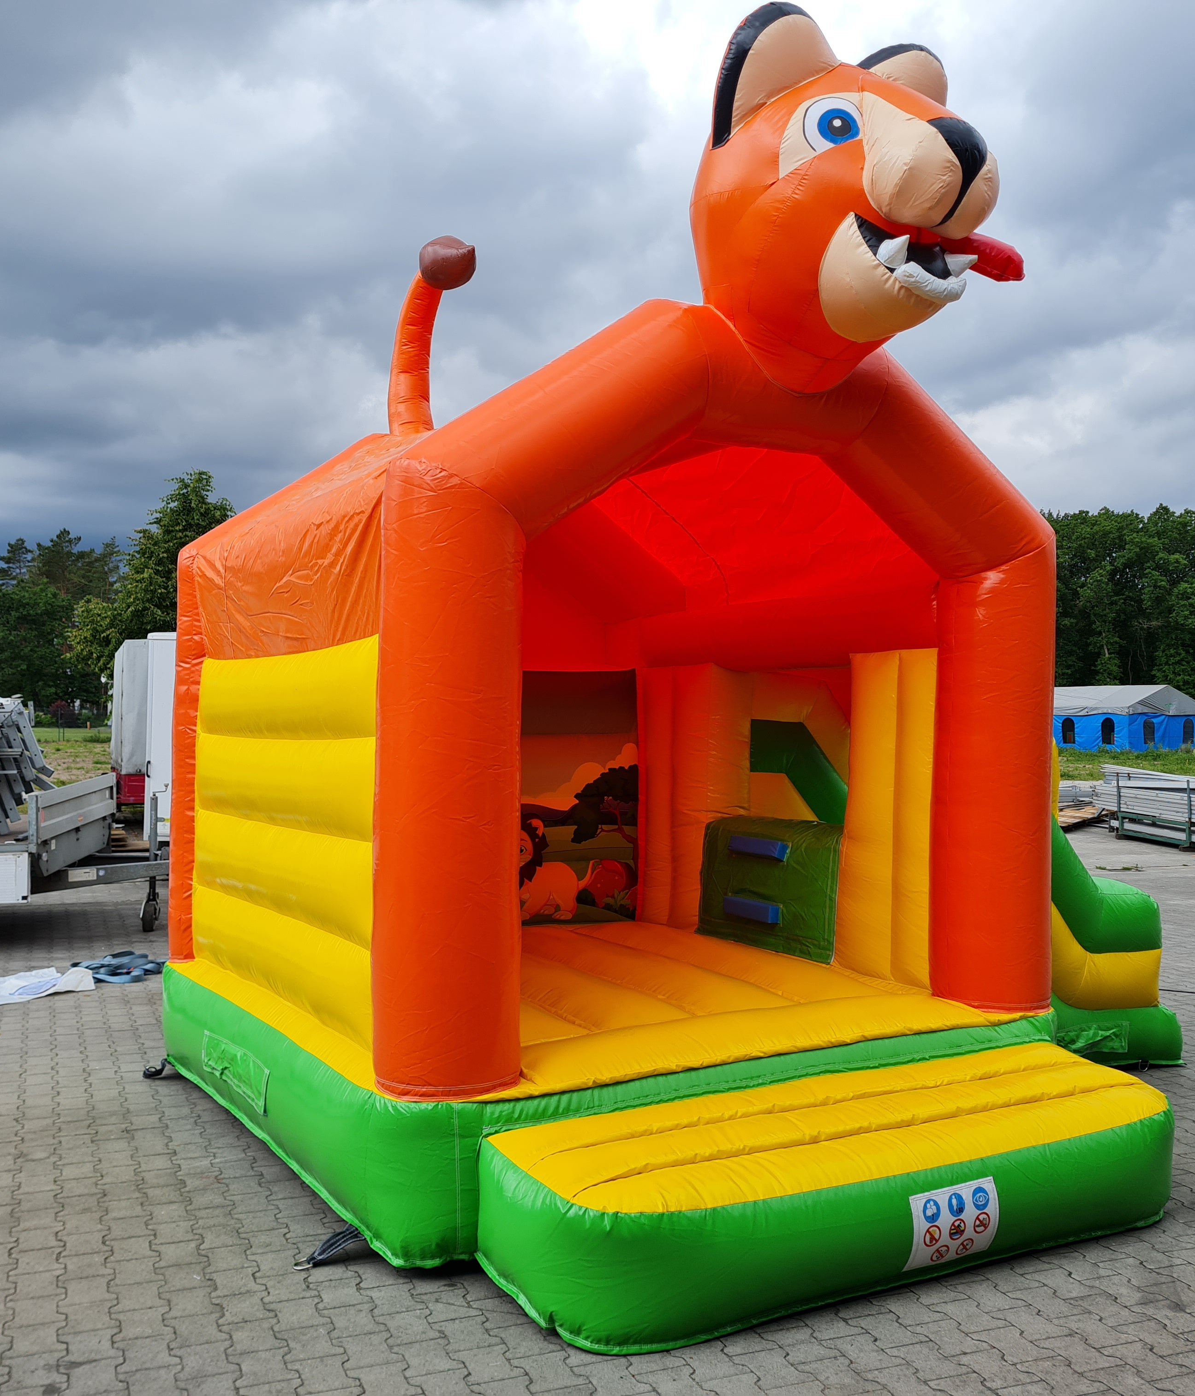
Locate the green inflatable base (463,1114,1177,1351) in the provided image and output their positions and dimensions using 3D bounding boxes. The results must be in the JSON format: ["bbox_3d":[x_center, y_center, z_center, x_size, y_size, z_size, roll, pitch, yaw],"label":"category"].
[{"bbox_3d":[0.938,1.612,4.780,2.680,0.430,0.950,1,-1,-30],"label":"green inflatable base"}]

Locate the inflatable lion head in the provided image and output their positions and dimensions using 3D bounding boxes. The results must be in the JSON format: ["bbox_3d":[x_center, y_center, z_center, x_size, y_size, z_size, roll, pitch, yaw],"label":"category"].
[{"bbox_3d":[0.911,-1.761,4.945,1.080,1.320,1.320,1,-1,-30],"label":"inflatable lion head"}]

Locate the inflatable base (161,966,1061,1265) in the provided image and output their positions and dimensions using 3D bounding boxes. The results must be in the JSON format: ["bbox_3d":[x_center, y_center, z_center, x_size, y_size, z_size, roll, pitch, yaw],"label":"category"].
[{"bbox_3d":[-0.097,1.583,6.503,3.080,0.530,3.120,1,-1,-30],"label":"inflatable base"}]

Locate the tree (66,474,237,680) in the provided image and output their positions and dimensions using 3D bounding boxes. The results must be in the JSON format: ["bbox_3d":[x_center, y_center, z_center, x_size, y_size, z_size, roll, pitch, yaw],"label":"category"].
[{"bbox_3d":[-17.408,-3.599,60.072,10.000,12.100,10.000,1,-1,0],"label":"tree"}]

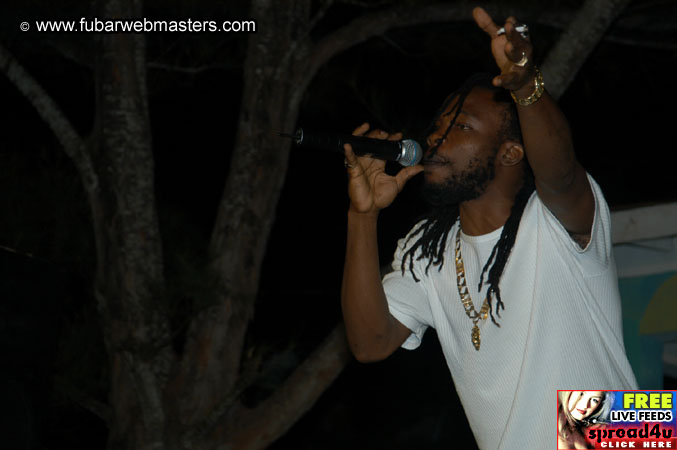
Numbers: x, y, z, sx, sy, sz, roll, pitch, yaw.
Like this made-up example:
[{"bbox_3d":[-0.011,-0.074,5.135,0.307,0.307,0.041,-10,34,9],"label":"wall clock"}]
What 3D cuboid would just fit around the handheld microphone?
[{"bbox_3d":[0.024,-0.149,4.070,0.270,0.052,0.052,9,-3,-18],"label":"handheld microphone"}]

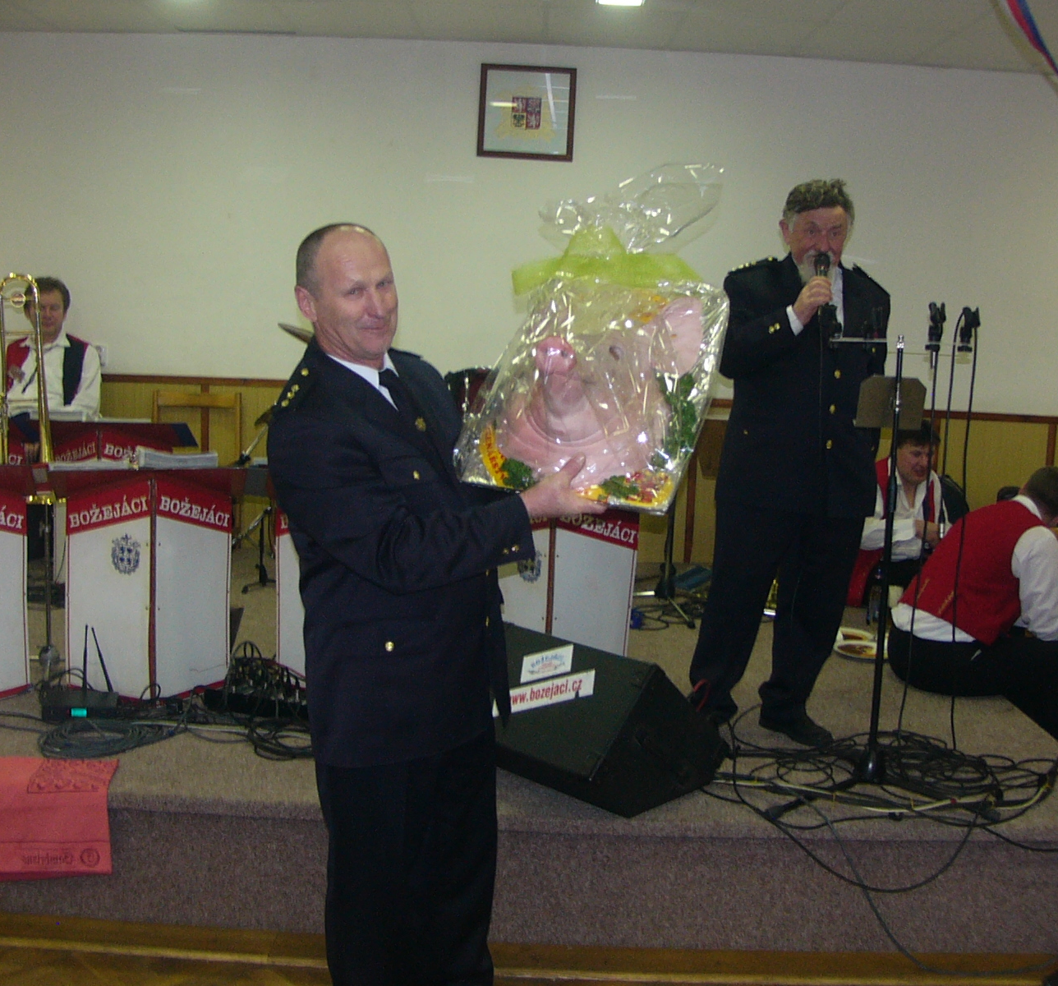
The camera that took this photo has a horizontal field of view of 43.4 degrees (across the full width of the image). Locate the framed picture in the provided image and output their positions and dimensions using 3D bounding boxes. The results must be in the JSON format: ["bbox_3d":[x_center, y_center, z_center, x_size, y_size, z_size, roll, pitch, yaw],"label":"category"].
[{"bbox_3d":[-0.010,-2.031,7.104,0.520,0.515,0.030,2,7,0],"label":"framed picture"}]

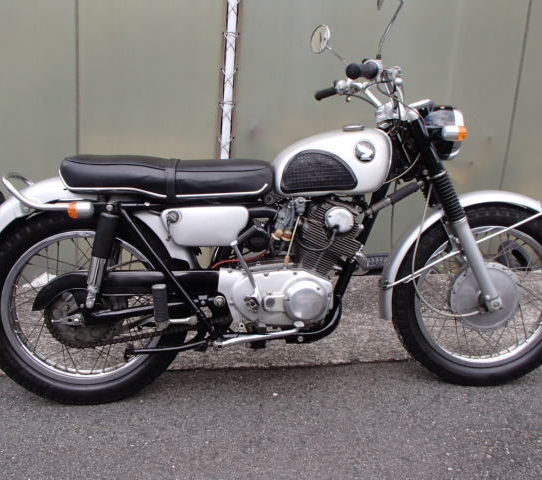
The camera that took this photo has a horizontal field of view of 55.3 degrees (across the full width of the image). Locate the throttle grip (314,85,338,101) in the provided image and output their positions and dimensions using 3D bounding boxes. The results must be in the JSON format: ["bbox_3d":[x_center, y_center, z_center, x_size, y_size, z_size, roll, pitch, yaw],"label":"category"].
[{"bbox_3d":[0.215,-0.573,2.007,0.038,0.038,0.125,-6,4,-37],"label":"throttle grip"}]

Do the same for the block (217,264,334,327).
[{"bbox_3d":[0.002,0.154,1.726,0.360,0.195,0.310,-1,8,-7],"label":"block"}]

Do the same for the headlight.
[{"bbox_3d":[0.571,-0.354,1.707,0.155,0.180,0.180,0,10,-1],"label":"headlight"}]

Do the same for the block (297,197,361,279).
[{"bbox_3d":[0.168,-0.023,1.722,0.215,0.250,0.260,-1,8,-7],"label":"block"}]

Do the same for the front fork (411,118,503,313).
[{"bbox_3d":[0.604,-0.082,1.758,0.125,0.700,0.235,-27,10,4],"label":"front fork"}]

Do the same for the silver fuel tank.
[{"bbox_3d":[0.188,-0.254,1.693,0.400,0.220,0.240,-1,8,-7],"label":"silver fuel tank"}]

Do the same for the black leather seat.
[{"bbox_3d":[-0.315,-0.201,1.641,0.640,0.135,0.250,-1,8,-7],"label":"black leather seat"}]

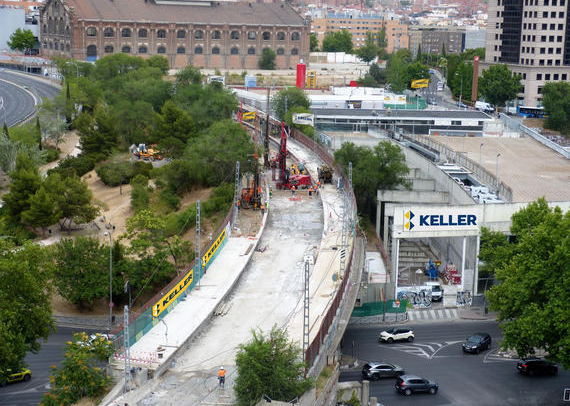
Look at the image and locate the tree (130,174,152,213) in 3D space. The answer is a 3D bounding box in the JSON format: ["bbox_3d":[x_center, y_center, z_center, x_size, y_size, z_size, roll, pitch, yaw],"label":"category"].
[{"bbox_3d":[-23.986,-1.588,190.000,3.700,6.600,3.600,1,12,0],"label":"tree"}]

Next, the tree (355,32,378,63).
[{"bbox_3d":[35.849,-68.180,500.000,10.500,13.500,10.000,1,12,0],"label":"tree"}]

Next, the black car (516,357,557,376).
[{"bbox_3d":[28.360,18.200,127.020,4.550,1.550,1.860,-2,11,-20],"label":"black car"}]

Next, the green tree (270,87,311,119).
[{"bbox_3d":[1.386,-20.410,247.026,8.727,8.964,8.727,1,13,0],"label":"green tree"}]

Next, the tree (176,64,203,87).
[{"bbox_3d":[-31.170,-40.500,367.660,8.750,7.580,7.870,1,10,0],"label":"tree"}]

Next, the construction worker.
[{"bbox_3d":[-4.977,13.851,90.305,0.620,1.800,0.420,1,13,0],"label":"construction worker"}]

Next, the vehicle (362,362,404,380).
[{"bbox_3d":[11.018,18.269,124.891,4.580,1.560,1.860,-2,12,-15],"label":"vehicle"}]

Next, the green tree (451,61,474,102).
[{"bbox_3d":[59.807,-40.770,383.000,8.100,13.500,8.000,1,12,0],"label":"green tree"}]

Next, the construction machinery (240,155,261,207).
[{"bbox_3d":[-5.220,-3.620,180.030,2.400,8.510,4.000,-3,11,-22],"label":"construction machinery"}]

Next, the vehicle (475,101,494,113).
[{"bbox_3d":[61.230,-29.237,348.000,2.000,2.500,5.600,-6,14,-33],"label":"vehicle"}]

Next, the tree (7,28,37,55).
[{"bbox_3d":[-105.474,-64.846,455.000,12.000,12.000,11.000,1,12,0],"label":"tree"}]

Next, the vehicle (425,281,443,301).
[{"bbox_3d":[20.570,12.230,156.890,1.950,2.050,4.600,0,11,-6],"label":"vehicle"}]

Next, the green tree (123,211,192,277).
[{"bbox_3d":[-17.641,5.692,156.962,9.174,9.556,8.257,1,13,0],"label":"green tree"}]

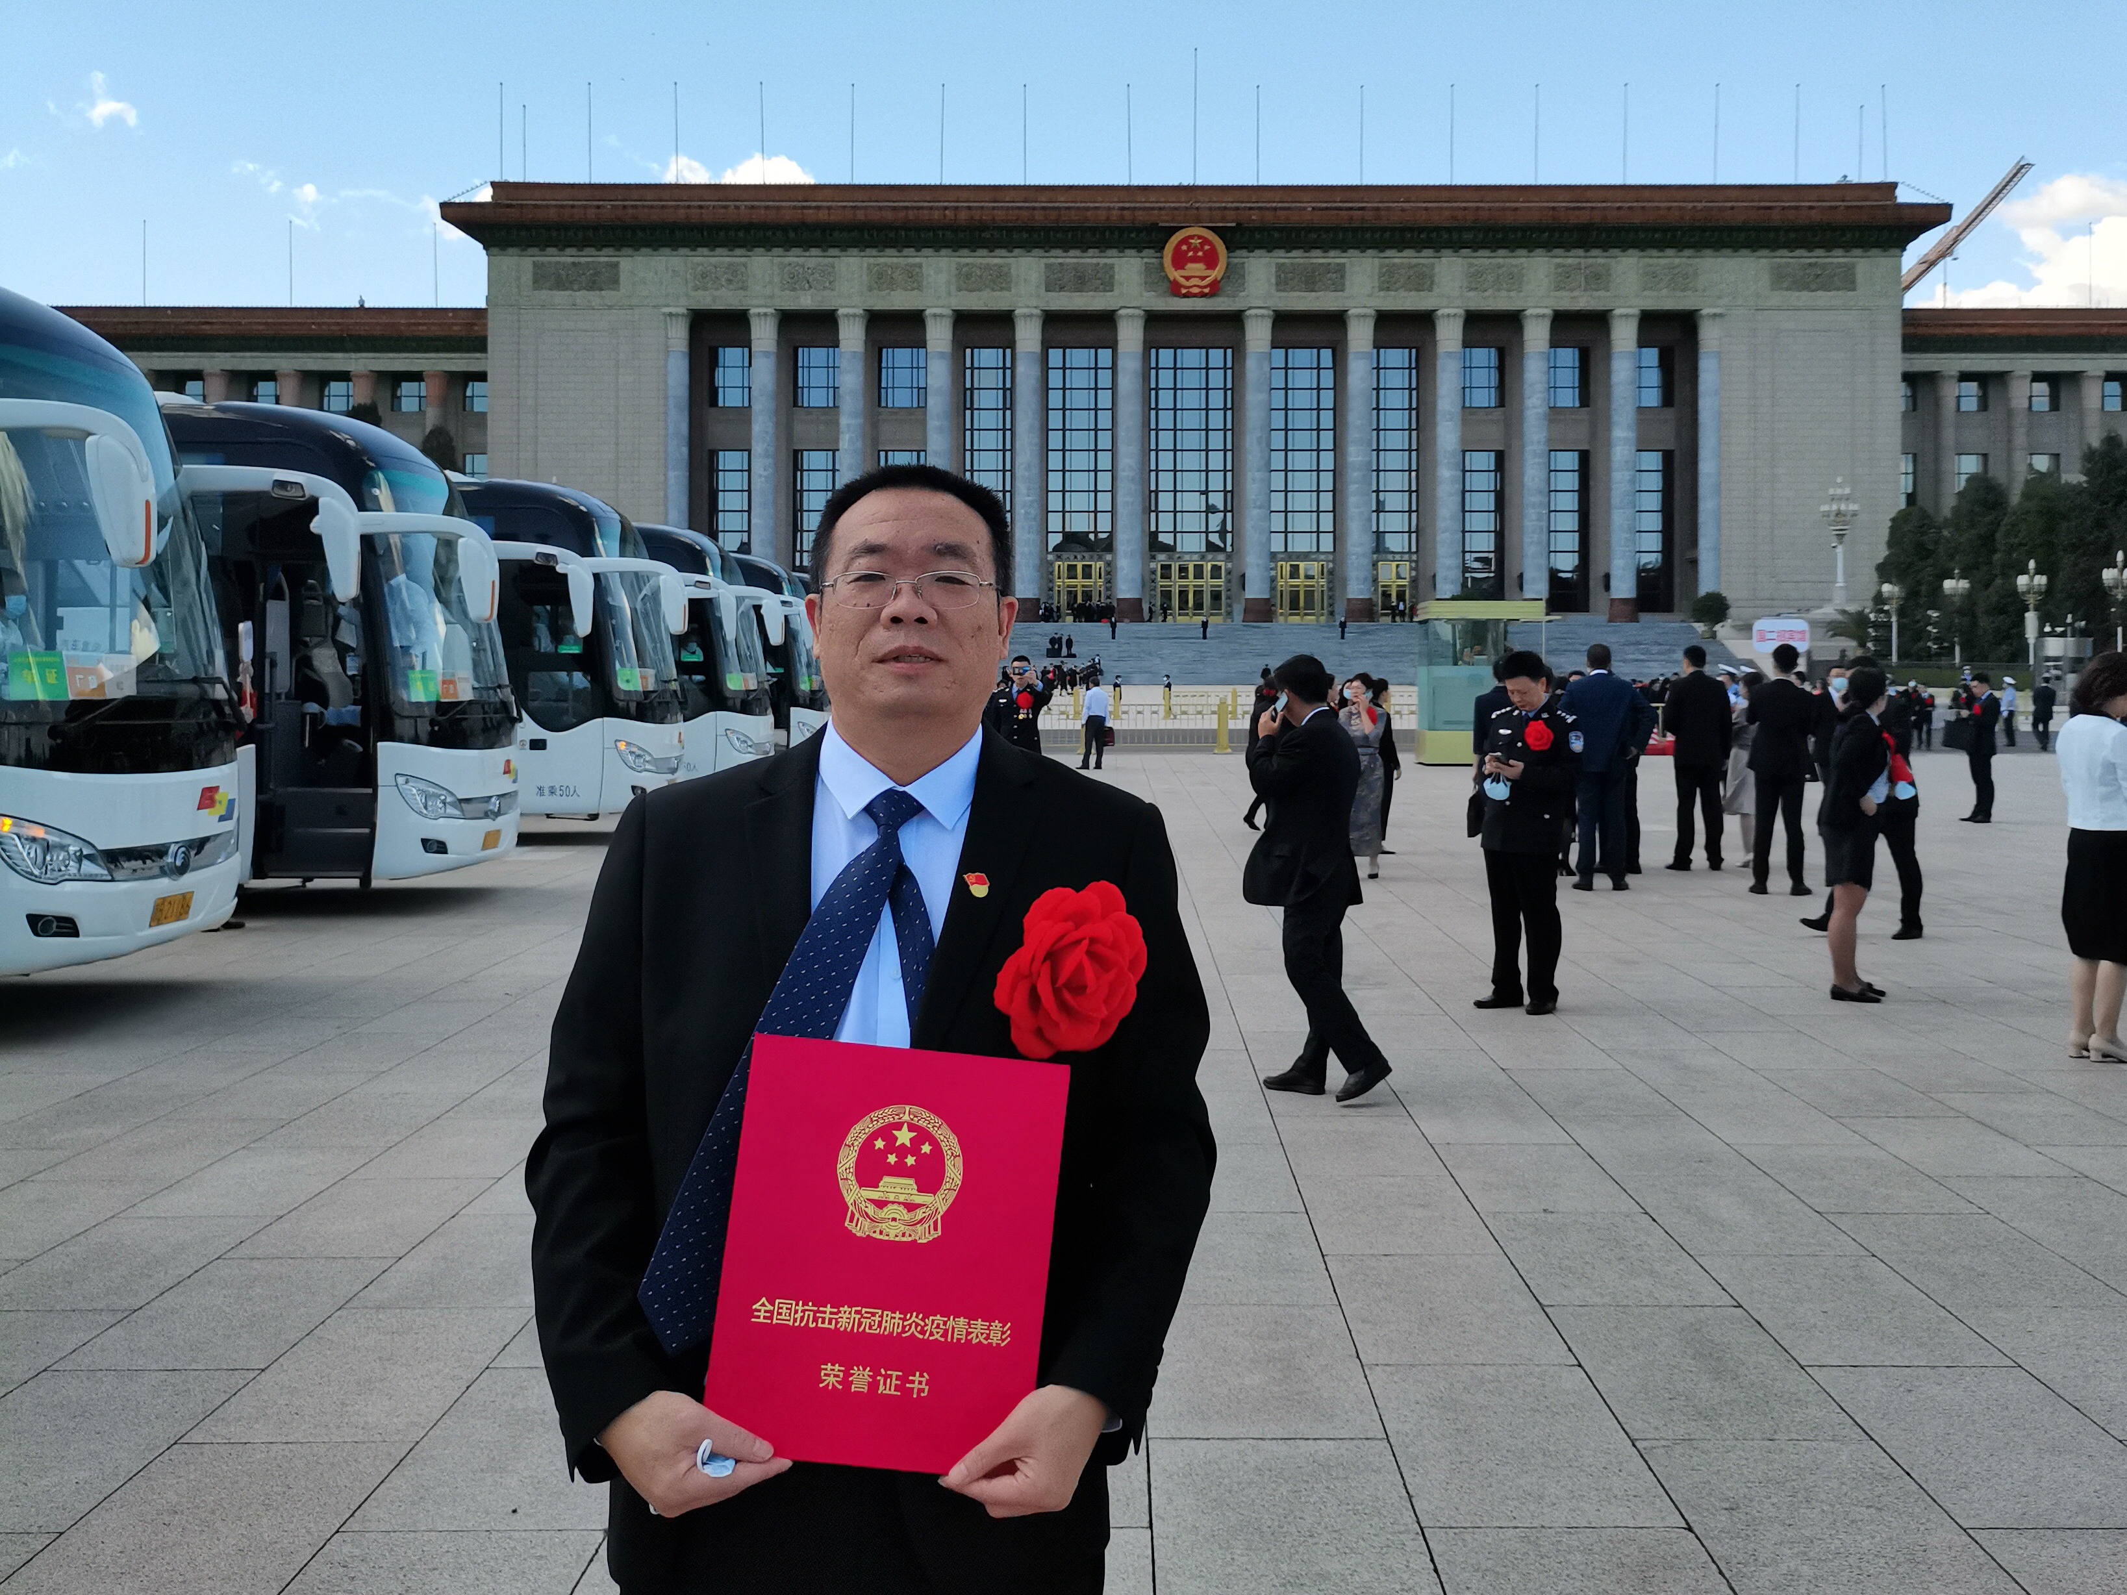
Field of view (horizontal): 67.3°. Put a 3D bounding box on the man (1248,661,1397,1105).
[{"bbox_3d":[0.980,0.301,6.100,0.600,1.690,0.540,2,4,29],"label":"man"}]

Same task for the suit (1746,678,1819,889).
[{"bbox_3d":[5.173,-0.096,11.500,0.530,1.520,0.360,1,4,22],"label":"suit"}]

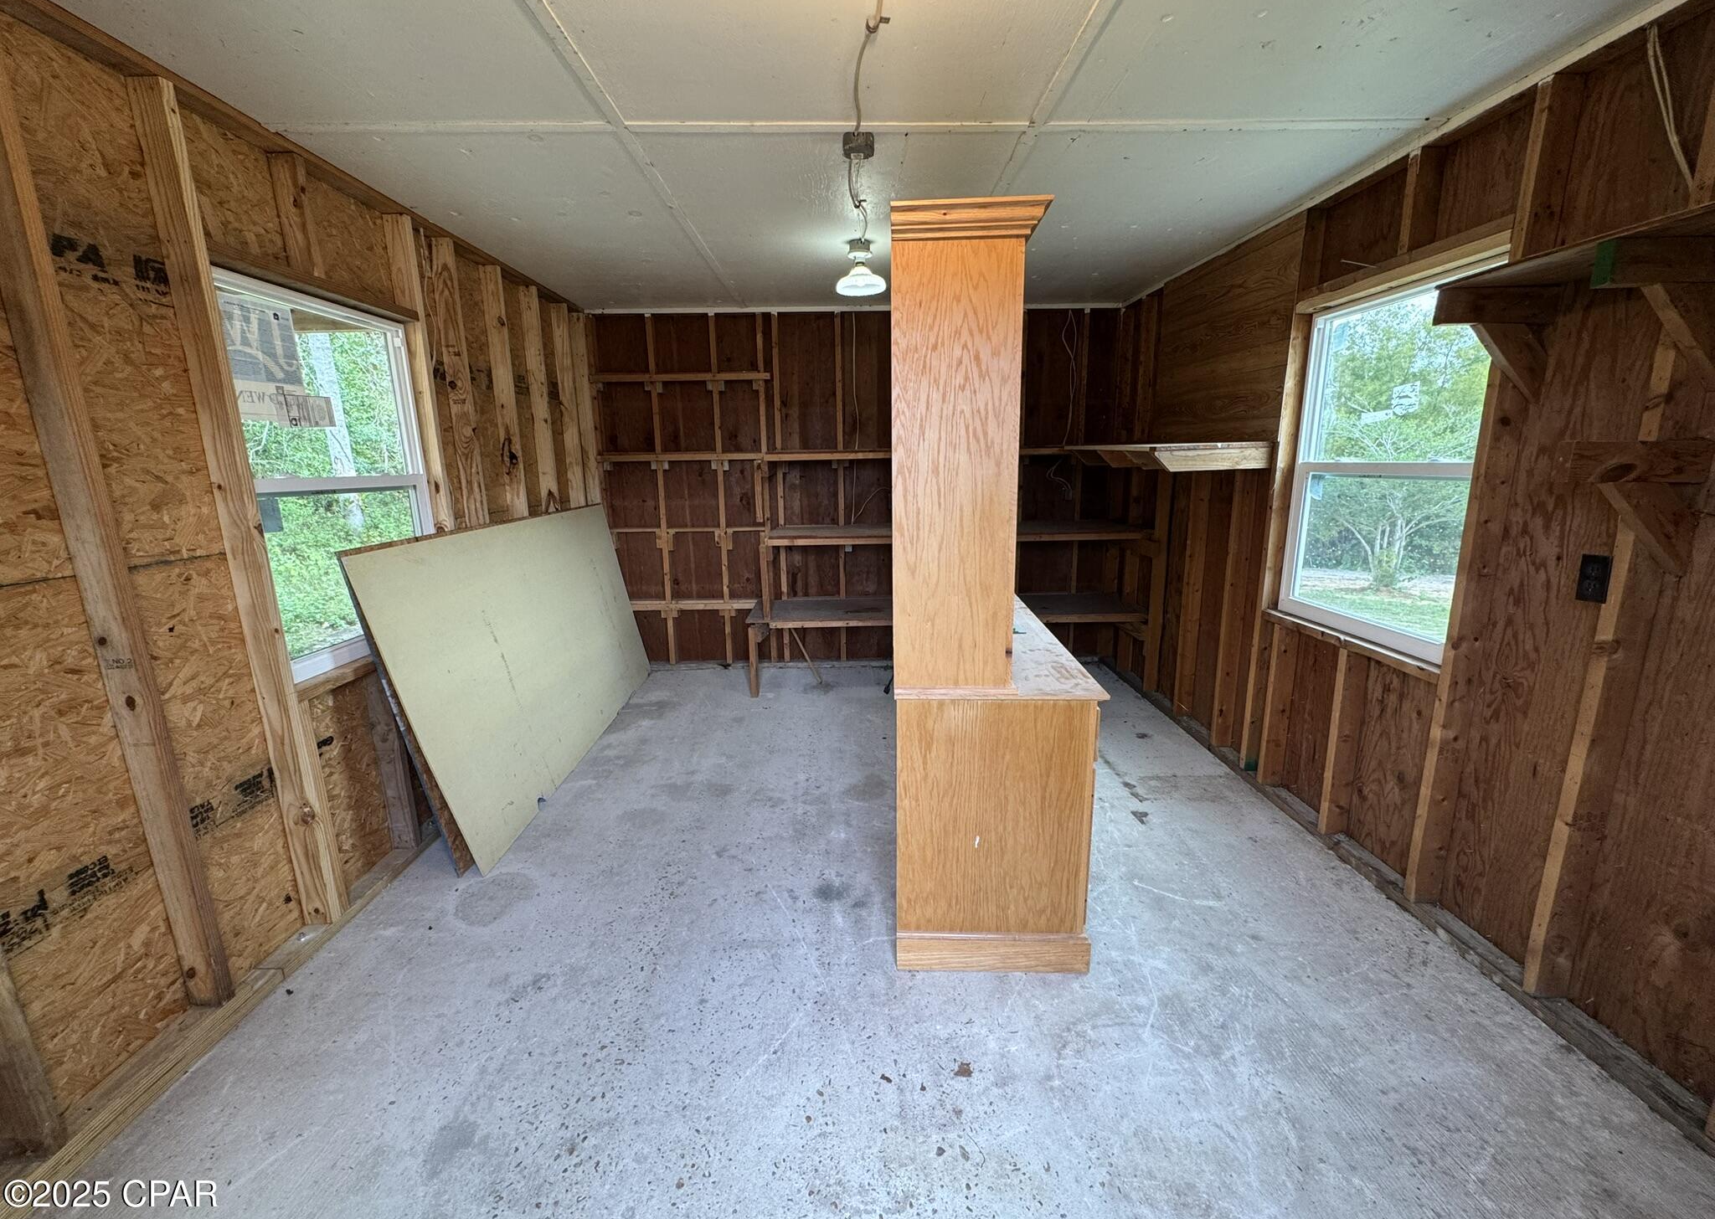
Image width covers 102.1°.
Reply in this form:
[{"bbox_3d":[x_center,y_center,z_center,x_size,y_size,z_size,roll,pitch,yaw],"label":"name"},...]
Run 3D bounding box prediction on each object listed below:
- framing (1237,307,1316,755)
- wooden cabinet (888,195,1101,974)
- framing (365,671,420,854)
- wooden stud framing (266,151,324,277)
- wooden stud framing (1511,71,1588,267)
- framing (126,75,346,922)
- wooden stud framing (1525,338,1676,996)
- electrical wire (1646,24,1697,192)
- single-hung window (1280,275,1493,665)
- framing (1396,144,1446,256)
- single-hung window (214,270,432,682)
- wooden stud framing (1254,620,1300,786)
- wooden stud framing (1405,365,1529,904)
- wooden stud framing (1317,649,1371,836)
[{"bbox_3d":[1.822,-0.230,3.017,0.089,1.977,0.039,-1,12,-1],"label":"framing"},{"bbox_3d":[0.417,-0.106,2.561,0.575,2.035,1.600,-1,12,3],"label":"wooden cabinet"},{"bbox_3d":[-1.726,0.573,2.574,0.089,0.691,0.039,-1,12,-1],"label":"framing"},{"bbox_3d":[-1.751,-1.226,2.172,0.089,0.345,0.039,-1,12,-1],"label":"wooden stud framing"},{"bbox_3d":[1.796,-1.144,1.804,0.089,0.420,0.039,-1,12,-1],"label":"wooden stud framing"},{"bbox_3d":[-1.760,-0.161,1.997,0.089,2.390,0.040,-1,12,-1],"label":"framing"},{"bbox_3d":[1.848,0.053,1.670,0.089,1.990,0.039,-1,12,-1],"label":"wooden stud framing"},{"bbox_3d":[1.778,-1.098,1.516,0.045,0.390,0.140,-1,12,-1],"label":"electrical wire"},{"bbox_3d":[1.886,-0.487,2.472,0.070,1.205,0.910,-1,12,-1],"label":"single-hung window"},{"bbox_3d":[1.785,-1.287,2.192,0.089,0.300,0.040,-1,12,-1],"label":"framing"},{"bbox_3d":[-1.822,-0.458,2.492,0.085,1.220,0.910,-1,12,-1],"label":"single-hung window"},{"bbox_3d":[1.834,0.419,3.010,0.089,0.711,0.039,-1,12,-1],"label":"wooden stud framing"},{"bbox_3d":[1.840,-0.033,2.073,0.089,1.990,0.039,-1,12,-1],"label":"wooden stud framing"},{"bbox_3d":[1.820,0.502,2.587,0.089,0.710,0.042,-1,12,-1],"label":"wooden stud framing"}]

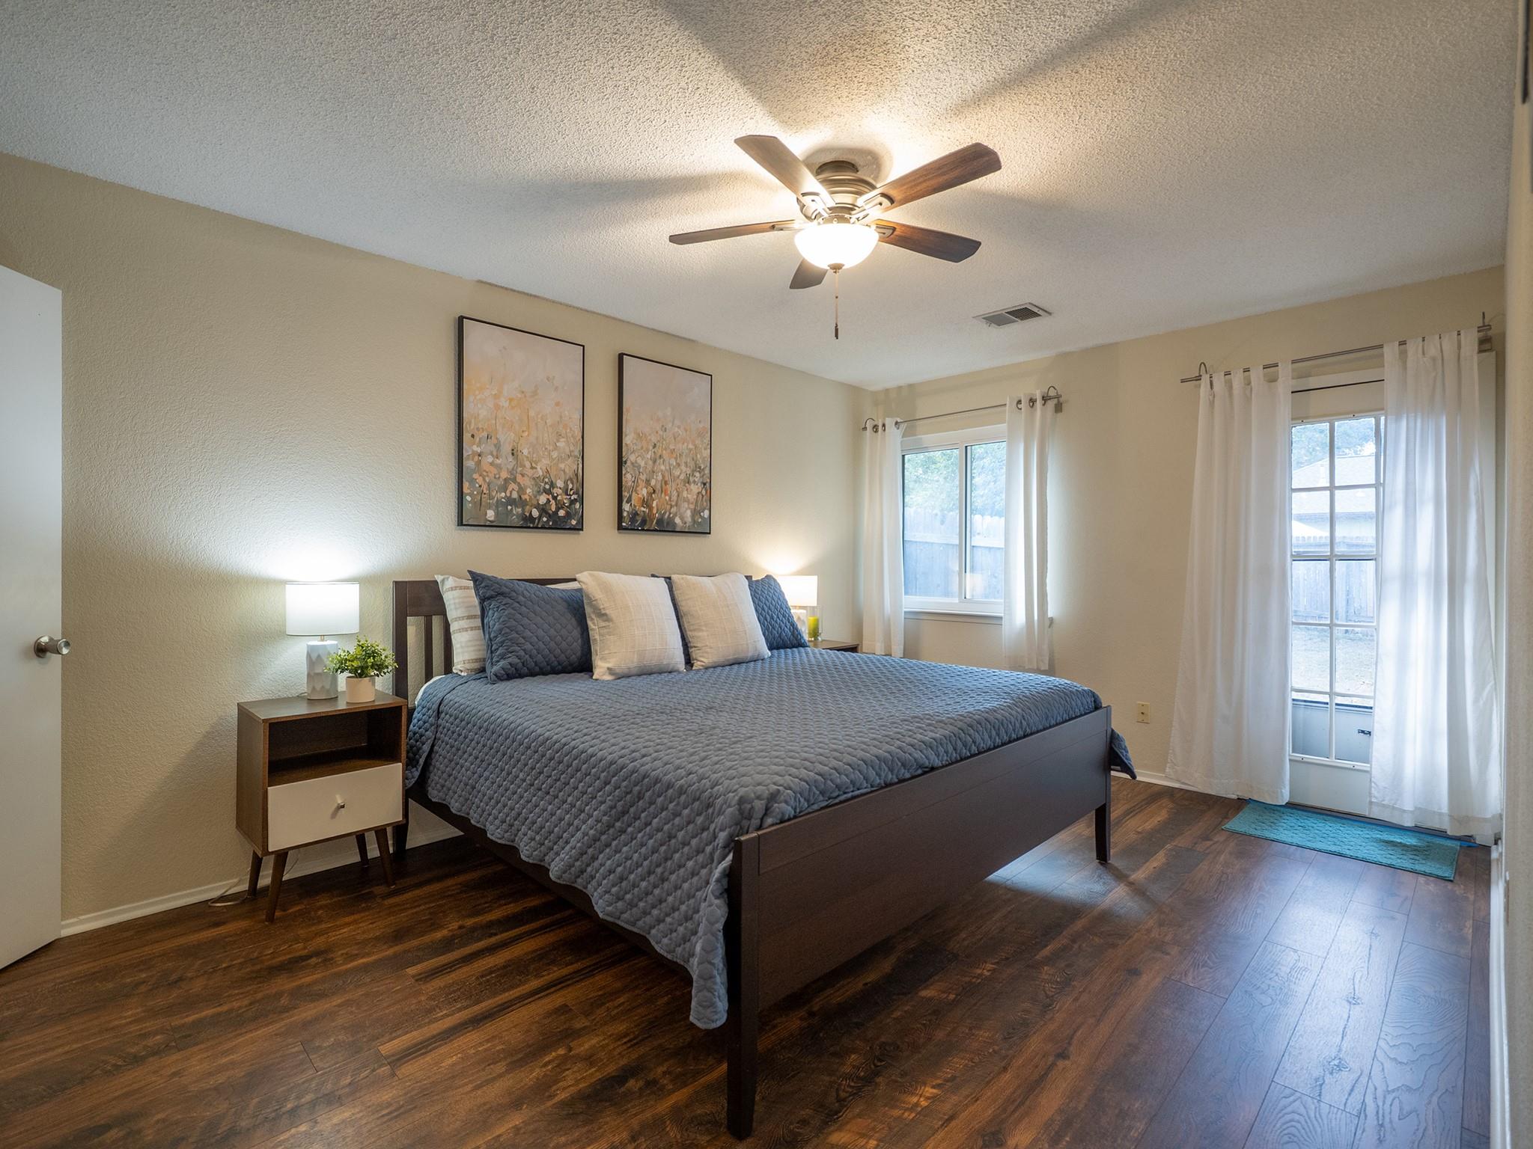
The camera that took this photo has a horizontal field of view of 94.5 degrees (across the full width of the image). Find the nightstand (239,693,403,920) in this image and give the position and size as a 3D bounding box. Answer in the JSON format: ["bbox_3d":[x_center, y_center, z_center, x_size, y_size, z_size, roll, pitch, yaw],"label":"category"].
[{"bbox_3d":[-1.625,0.827,2.624,0.439,0.675,0.385,0,0,-44],"label":"nightstand"}]

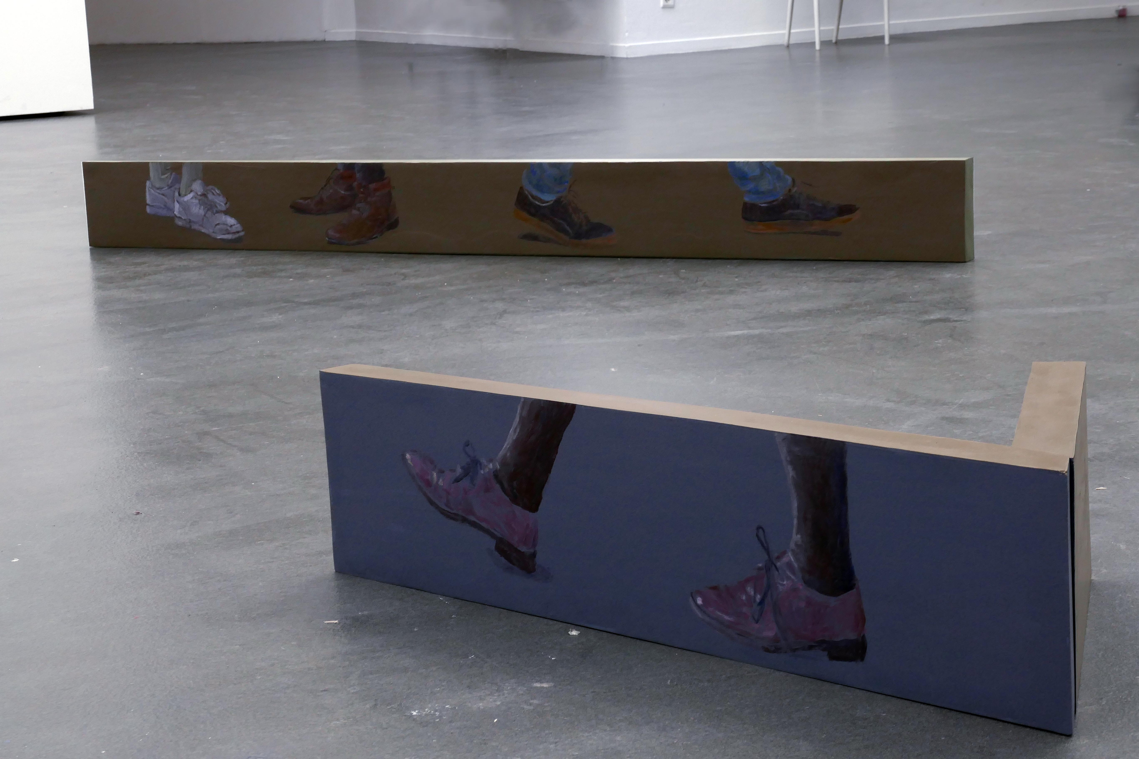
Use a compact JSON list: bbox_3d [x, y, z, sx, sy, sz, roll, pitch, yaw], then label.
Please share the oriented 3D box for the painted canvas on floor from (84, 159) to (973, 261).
[{"bbox_3d":[-0.196,-0.423,6.278,2.479,0.227,0.053,3,12,29],"label":"painted canvas on floor"}]

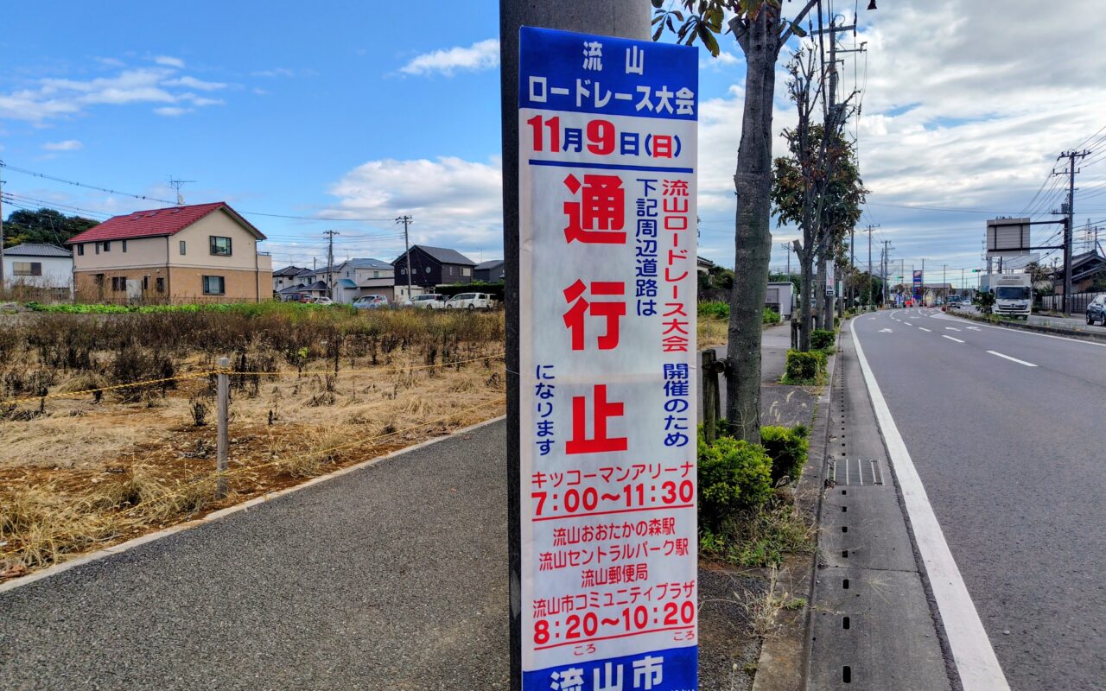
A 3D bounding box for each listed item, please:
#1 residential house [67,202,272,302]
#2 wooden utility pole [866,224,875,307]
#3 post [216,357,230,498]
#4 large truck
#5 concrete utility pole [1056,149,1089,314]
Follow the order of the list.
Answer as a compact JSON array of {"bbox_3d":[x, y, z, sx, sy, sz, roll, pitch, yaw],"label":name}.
[{"bbox_3d":[-28.874,-6.458,55.456,11.900,7.800,9.200,1,4,27],"label":"residential house"},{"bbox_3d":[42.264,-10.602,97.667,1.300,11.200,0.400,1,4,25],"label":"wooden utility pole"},{"bbox_3d":[-2.398,0.599,5.319,0.075,1.030,0.075,-1,3,0],"label":"post"},{"bbox_3d":[32.377,-3.464,52.305,2.400,3.200,8.300,1,4,25],"label":"large truck"},{"bbox_3d":[37.849,-8.204,53.640,2.100,12.100,0.500,1,4,25],"label":"concrete utility pole"}]

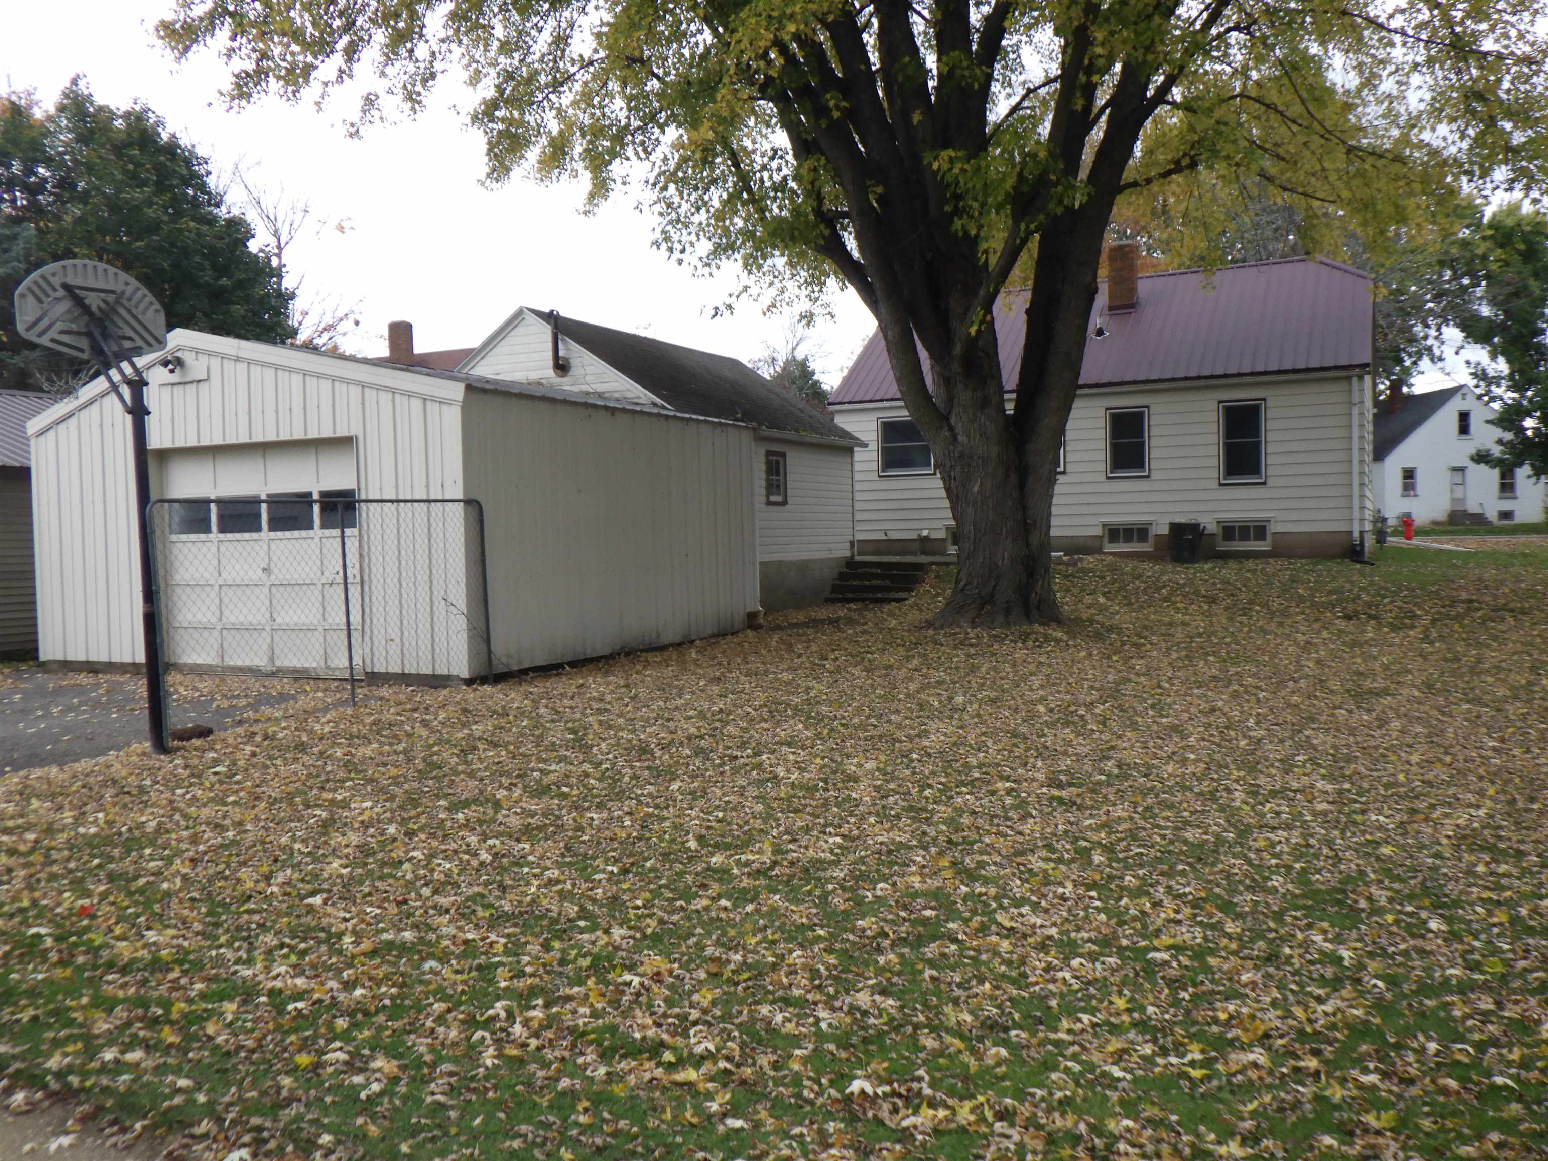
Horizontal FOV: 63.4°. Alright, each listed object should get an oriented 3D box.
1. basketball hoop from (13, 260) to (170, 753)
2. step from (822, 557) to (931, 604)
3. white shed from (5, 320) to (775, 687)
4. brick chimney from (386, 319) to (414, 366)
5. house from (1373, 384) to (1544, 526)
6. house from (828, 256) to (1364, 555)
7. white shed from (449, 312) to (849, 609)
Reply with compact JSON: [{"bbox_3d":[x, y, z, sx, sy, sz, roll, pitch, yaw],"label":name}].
[{"bbox_3d":[-5.265,-0.614,9.875,1.370,3.800,1.120,0,3,38],"label":"basketball hoop"},{"bbox_3d":[1.929,0.040,22.835,1.650,0.700,1.350,0,2,27],"label":"step"},{"bbox_3d":[-4.541,-1.004,16.561,6.550,3.800,6.650,0,2,25],"label":"white shed"},{"bbox_3d":[-9.981,-6.358,33.500,0.480,1.250,0.480,0,2,27],"label":"brick chimney"},{"bbox_3d":[32.206,-6.201,64.447,8.830,6.660,9.500,-2,2,-10],"label":"house"},{"bbox_3d":[7.184,-3.470,26.782,10.200,5.950,7.000,0,2,27],"label":"house"},{"bbox_3d":[-2.113,-1.890,22.294,5.250,4.760,6.450,0,2,27],"label":"white shed"}]

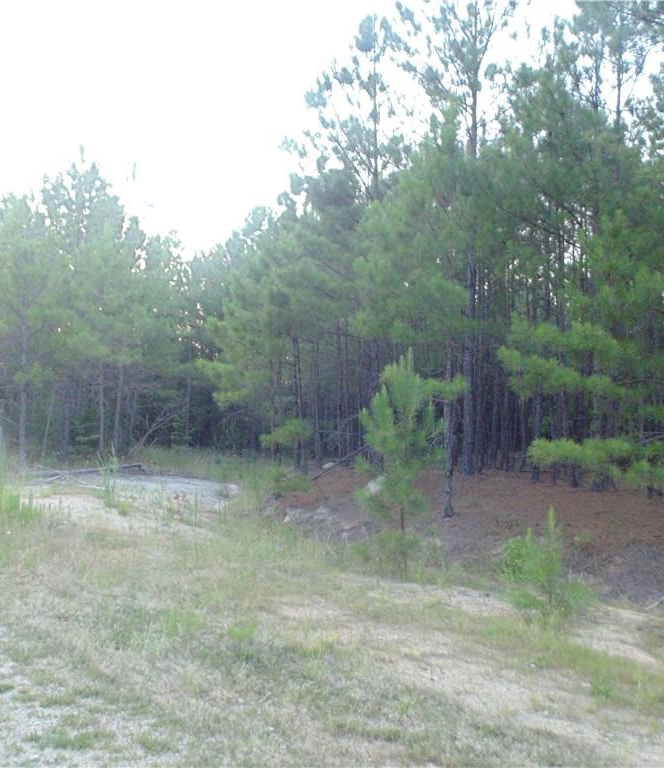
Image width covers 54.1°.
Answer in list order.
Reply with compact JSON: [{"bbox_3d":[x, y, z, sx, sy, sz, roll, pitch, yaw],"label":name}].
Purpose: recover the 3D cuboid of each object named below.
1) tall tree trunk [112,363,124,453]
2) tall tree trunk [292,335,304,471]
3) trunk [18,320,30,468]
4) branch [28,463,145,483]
[{"bbox_3d":[-7.062,0.790,21.578,0.220,3.084,0.220,3,-3,-18],"label":"tall tree trunk"},{"bbox_3d":[-0.815,0.413,16.064,0.200,3.435,0.200,-3,-2,-3],"label":"tall tree trunk"},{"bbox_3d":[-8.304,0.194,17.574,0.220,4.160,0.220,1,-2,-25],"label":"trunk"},{"bbox_3d":[-6.036,2.176,16.000,2.950,0.330,0.450,1,-2,-17],"label":"branch"}]

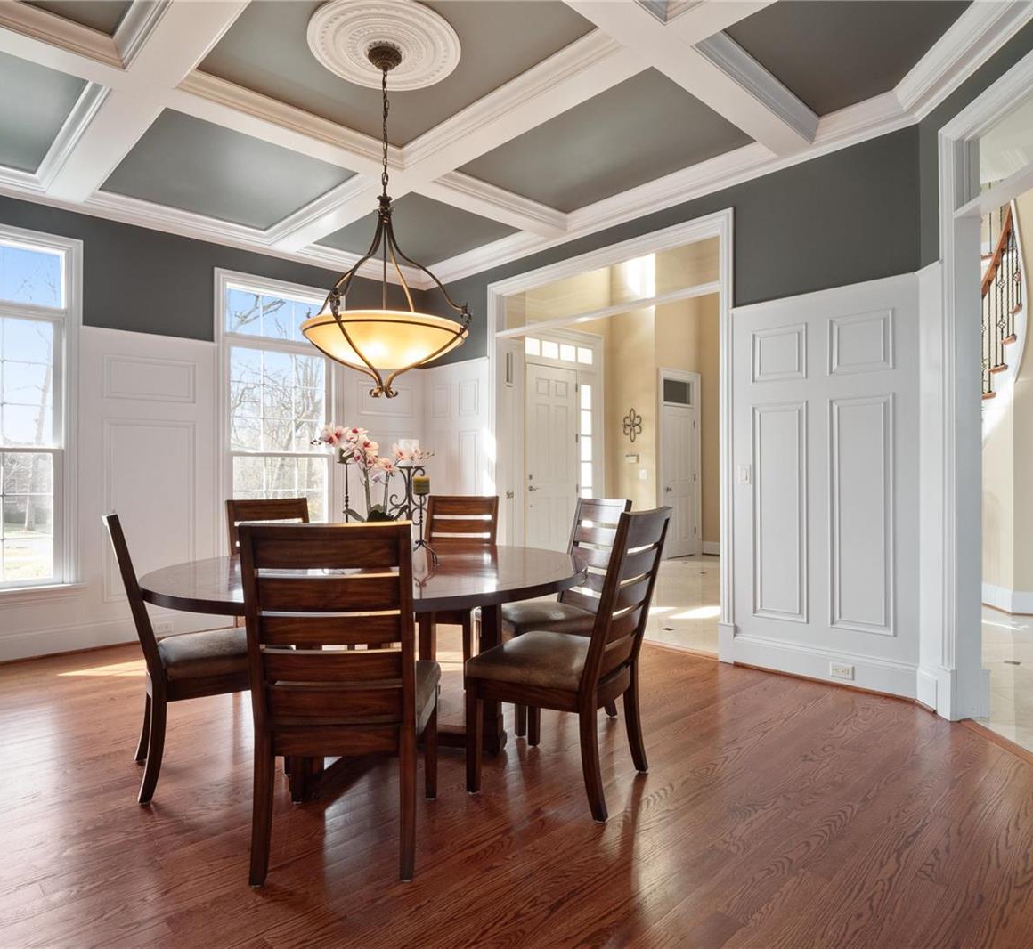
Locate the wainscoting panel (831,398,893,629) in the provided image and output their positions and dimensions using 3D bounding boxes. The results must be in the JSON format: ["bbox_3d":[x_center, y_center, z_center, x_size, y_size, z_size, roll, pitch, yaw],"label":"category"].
[{"bbox_3d":[1.809,0.204,3.313,0.318,1.224,0.030,-1,-1,44],"label":"wainscoting panel"}]

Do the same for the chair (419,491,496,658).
[{"bbox_3d":[-0.412,0.651,3.731,0.505,1.010,0.630,0,0,15],"label":"chair"}]

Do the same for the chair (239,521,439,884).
[{"bbox_3d":[-0.524,0.639,1.967,0.505,1.010,0.630,0,0,-4],"label":"chair"}]

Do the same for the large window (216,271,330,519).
[{"bbox_3d":[-1.881,-0.423,5.138,1.059,2.305,0.120,0,-1,-41],"label":"large window"}]

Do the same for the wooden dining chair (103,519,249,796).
[{"bbox_3d":[-1.250,0.648,2.487,0.630,1.010,0.505,0,-1,-34],"label":"wooden dining chair"}]

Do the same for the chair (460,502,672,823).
[{"bbox_3d":[0.209,0.636,2.355,0.630,1.010,0.505,-1,0,30],"label":"chair"}]

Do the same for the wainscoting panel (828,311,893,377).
[{"bbox_3d":[1.806,-0.691,3.316,0.310,0.313,0.030,-1,-1,44],"label":"wainscoting panel"}]

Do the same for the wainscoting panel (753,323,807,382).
[{"bbox_3d":[1.500,-0.684,3.606,0.309,0.301,0.030,-1,-1,44],"label":"wainscoting panel"}]

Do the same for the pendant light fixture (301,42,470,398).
[{"bbox_3d":[-0.590,-1.128,2.820,0.745,1.570,0.745,0,0,0],"label":"pendant light fixture"}]

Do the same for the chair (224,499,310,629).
[{"bbox_3d":[-1.266,0.656,3.497,0.505,1.010,0.630,0,-1,-39],"label":"chair"}]

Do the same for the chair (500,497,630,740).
[{"bbox_3d":[0.185,0.642,3.117,0.630,1.010,0.505,0,0,-24],"label":"chair"}]

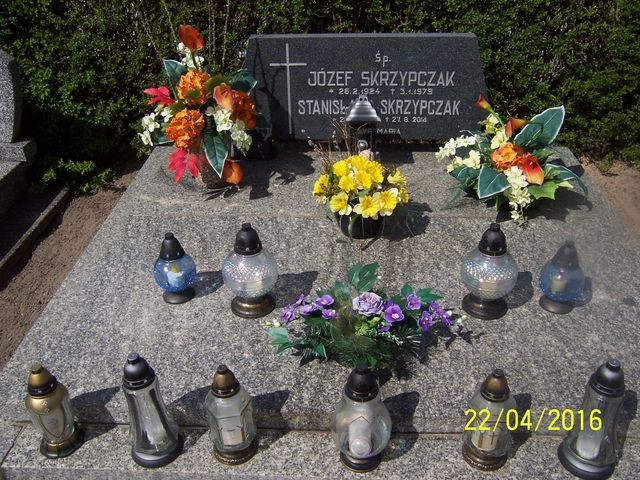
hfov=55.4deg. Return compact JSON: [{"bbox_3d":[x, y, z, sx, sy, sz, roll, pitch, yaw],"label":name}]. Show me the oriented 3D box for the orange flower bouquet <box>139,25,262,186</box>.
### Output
[{"bbox_3d":[-0.425,-0.460,2.127,0.424,0.540,0.353,0,31,3],"label":"orange flower bouquet"}]

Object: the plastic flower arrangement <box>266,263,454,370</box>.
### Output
[{"bbox_3d":[0.101,0.166,1.479,0.460,0.177,0.343,0,31,3],"label":"plastic flower arrangement"}]

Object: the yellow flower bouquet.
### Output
[{"bbox_3d":[0.128,-0.145,1.911,0.298,0.253,0.283,0,31,3],"label":"yellow flower bouquet"}]

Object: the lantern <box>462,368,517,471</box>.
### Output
[{"bbox_3d":[0.348,0.349,1.231,0.096,0.236,0.096,0,31,3],"label":"lantern"}]

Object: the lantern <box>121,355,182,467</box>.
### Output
[{"bbox_3d":[-0.358,0.336,1.258,0.109,0.270,0.109,0,31,3],"label":"lantern"}]

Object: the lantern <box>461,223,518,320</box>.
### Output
[{"bbox_3d":[0.433,0.068,1.551,0.141,0.252,0.141,0,31,3],"label":"lantern"}]

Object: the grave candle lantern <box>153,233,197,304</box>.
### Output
[{"bbox_3d":[-0.393,0.067,1.647,0.109,0.200,0.109,0,31,3],"label":"grave candle lantern"}]

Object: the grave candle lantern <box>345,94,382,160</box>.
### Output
[{"bbox_3d":[0.158,-0.378,2.196,0.123,0.295,0.123,0,31,3],"label":"grave candle lantern"}]

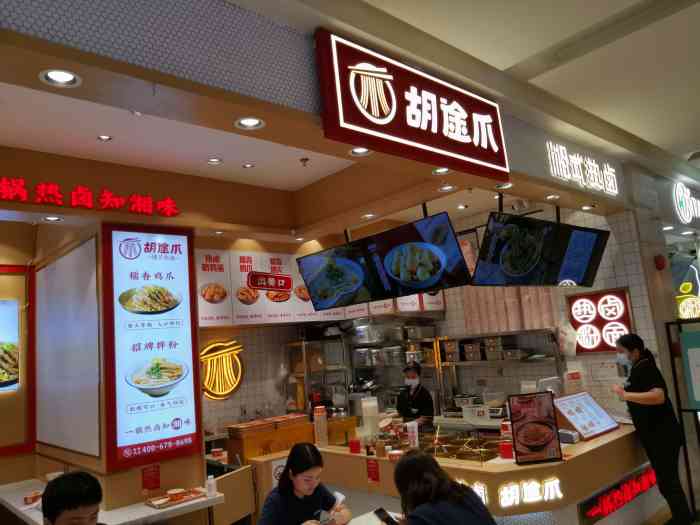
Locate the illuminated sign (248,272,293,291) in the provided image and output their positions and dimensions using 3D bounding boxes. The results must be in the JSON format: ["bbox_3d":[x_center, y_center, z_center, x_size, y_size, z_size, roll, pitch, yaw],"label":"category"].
[{"bbox_3d":[-0.729,0.174,5.010,0.460,0.150,0.060,3,-11,-43],"label":"illuminated sign"}]

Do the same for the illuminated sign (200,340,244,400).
[{"bbox_3d":[-1.658,1.374,7.043,0.660,0.720,0.060,3,-11,-43],"label":"illuminated sign"}]

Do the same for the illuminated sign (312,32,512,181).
[{"bbox_3d":[0.413,-0.799,3.003,1.440,0.460,0.120,3,-11,-43],"label":"illuminated sign"}]

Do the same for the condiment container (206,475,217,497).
[{"bbox_3d":[-0.933,1.487,3.654,0.058,0.143,0.058,3,-11,-43],"label":"condiment container"}]

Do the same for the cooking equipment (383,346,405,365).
[{"bbox_3d":[0.561,1.199,7.040,0.270,0.235,0.270,3,-11,-43],"label":"cooking equipment"}]

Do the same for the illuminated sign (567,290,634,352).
[{"bbox_3d":[2.454,0.591,5.313,0.080,0.590,0.580,3,-11,-43],"label":"illuminated sign"}]

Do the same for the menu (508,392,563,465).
[{"bbox_3d":[1.265,1.137,3.771,0.320,0.470,0.025,-4,-16,-7],"label":"menu"}]

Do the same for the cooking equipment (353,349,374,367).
[{"bbox_3d":[0.184,1.294,7.439,0.280,0.240,0.280,3,-11,-43],"label":"cooking equipment"}]

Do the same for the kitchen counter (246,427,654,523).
[{"bbox_3d":[0.843,1.942,4.792,2.800,0.770,2.640,3,-11,-43],"label":"kitchen counter"}]

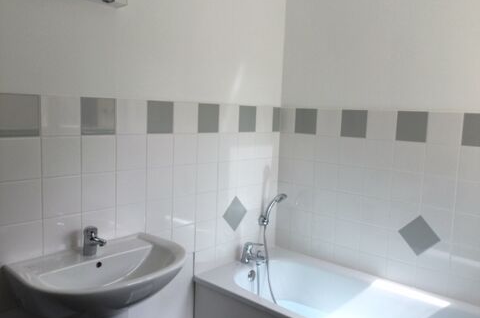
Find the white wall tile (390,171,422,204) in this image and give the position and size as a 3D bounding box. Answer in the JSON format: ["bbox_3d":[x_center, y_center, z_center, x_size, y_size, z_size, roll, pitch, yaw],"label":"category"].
[{"bbox_3d":[0.834,0.141,2.147,0.149,0.149,0.010,7,8,41],"label":"white wall tile"}]

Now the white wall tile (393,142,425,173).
[{"bbox_3d":[0.839,-0.010,2.131,0.149,0.149,0.010,7,8,41],"label":"white wall tile"}]

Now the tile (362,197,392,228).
[{"bbox_3d":[0.710,0.275,2.242,0.150,0.149,0.010,7,8,41],"label":"tile"}]

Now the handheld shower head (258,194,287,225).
[{"bbox_3d":[0.202,0.299,2.519,0.165,0.220,0.068,8,8,41],"label":"handheld shower head"}]

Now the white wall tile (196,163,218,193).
[{"bbox_3d":[-0.173,0.097,2.211,0.010,0.150,0.150,7,8,41],"label":"white wall tile"}]

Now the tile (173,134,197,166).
[{"bbox_3d":[-0.270,-0.046,2.096,0.010,0.149,0.149,7,8,41],"label":"tile"}]

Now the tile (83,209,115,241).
[{"bbox_3d":[-0.589,0.284,1.792,0.010,0.151,0.151,8,9,42],"label":"tile"}]

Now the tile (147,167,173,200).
[{"bbox_3d":[-0.370,0.114,1.974,0.008,0.149,0.149,7,8,41],"label":"tile"}]

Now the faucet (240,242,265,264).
[{"bbox_3d":[0.069,0.523,2.352,0.155,0.134,0.065,7,8,41],"label":"faucet"}]

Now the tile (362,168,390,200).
[{"bbox_3d":[0.719,0.126,2.248,0.149,0.149,0.010,7,8,41],"label":"tile"}]

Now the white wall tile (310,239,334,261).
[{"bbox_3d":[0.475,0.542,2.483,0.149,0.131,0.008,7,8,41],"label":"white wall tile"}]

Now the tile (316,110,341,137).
[{"bbox_3d":[0.500,-0.206,2.404,0.150,0.150,0.010,7,8,41],"label":"tile"}]

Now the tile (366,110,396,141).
[{"bbox_3d":[0.730,-0.175,2.212,0.151,0.151,0.010,8,9,42],"label":"tile"}]

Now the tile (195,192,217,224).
[{"bbox_3d":[-0.174,0.248,2.221,0.008,0.149,0.149,7,8,41],"label":"tile"}]

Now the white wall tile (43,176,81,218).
[{"bbox_3d":[-0.680,0.139,1.647,0.010,0.150,0.150,7,8,41],"label":"white wall tile"}]

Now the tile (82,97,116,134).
[{"bbox_3d":[-0.562,-0.169,1.706,0.010,0.142,0.150,8,8,41],"label":"tile"}]

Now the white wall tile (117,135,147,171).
[{"bbox_3d":[-0.467,-0.027,1.844,0.010,0.149,0.150,7,8,41],"label":"white wall tile"}]

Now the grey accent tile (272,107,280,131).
[{"bbox_3d":[0.219,-0.243,2.615,0.010,0.151,0.068,8,9,42],"label":"grey accent tile"}]

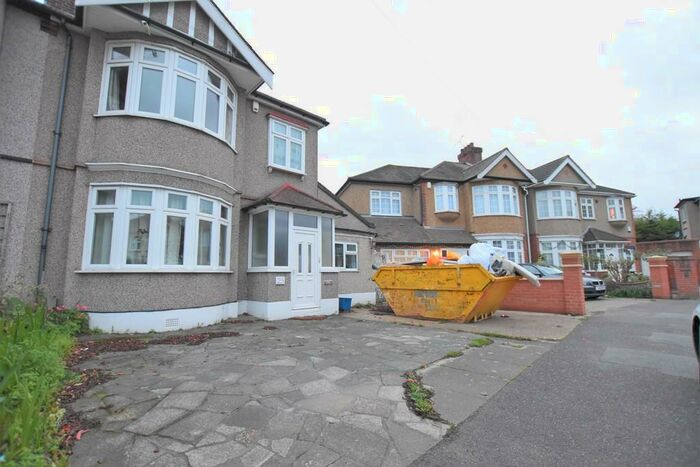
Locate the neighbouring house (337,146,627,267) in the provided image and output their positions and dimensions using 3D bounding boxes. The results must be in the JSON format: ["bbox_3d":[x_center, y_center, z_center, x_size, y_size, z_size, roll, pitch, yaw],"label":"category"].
[{"bbox_3d":[8.119,-1.084,19.159,17.988,9.200,8.800,1,-8,-14],"label":"neighbouring house"}]

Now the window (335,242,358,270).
[{"bbox_3d":[-0.149,0.707,8.828,1.050,0.856,0.100,6,-10,-42],"label":"window"}]

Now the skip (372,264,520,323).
[{"bbox_3d":[2.378,1.456,7.444,3.152,1.229,1.744,-8,-10,44],"label":"skip"}]

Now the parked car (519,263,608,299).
[{"bbox_3d":[8.358,1.998,12.660,1.760,1.410,4.500,2,-8,-17],"label":"parked car"}]

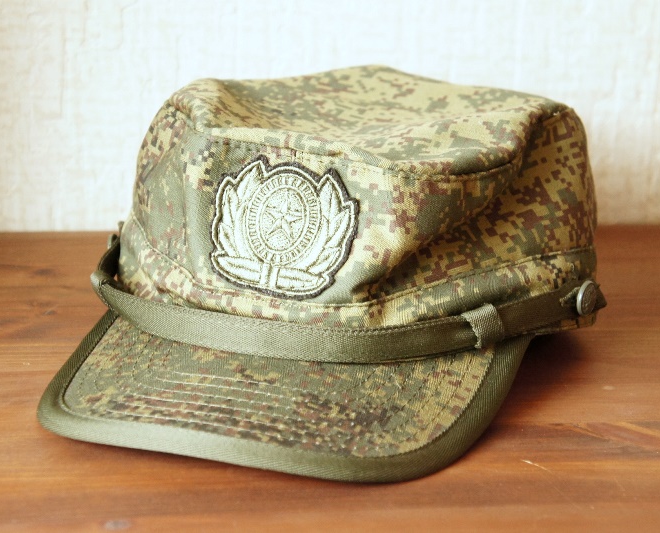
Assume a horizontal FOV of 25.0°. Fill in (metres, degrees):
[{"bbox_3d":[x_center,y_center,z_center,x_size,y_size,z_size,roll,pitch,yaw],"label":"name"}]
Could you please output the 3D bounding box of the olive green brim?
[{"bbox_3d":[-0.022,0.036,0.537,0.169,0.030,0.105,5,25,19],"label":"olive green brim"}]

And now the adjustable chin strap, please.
[{"bbox_3d":[-0.008,0.011,0.568,0.214,0.026,0.091,5,15,19],"label":"adjustable chin strap"}]

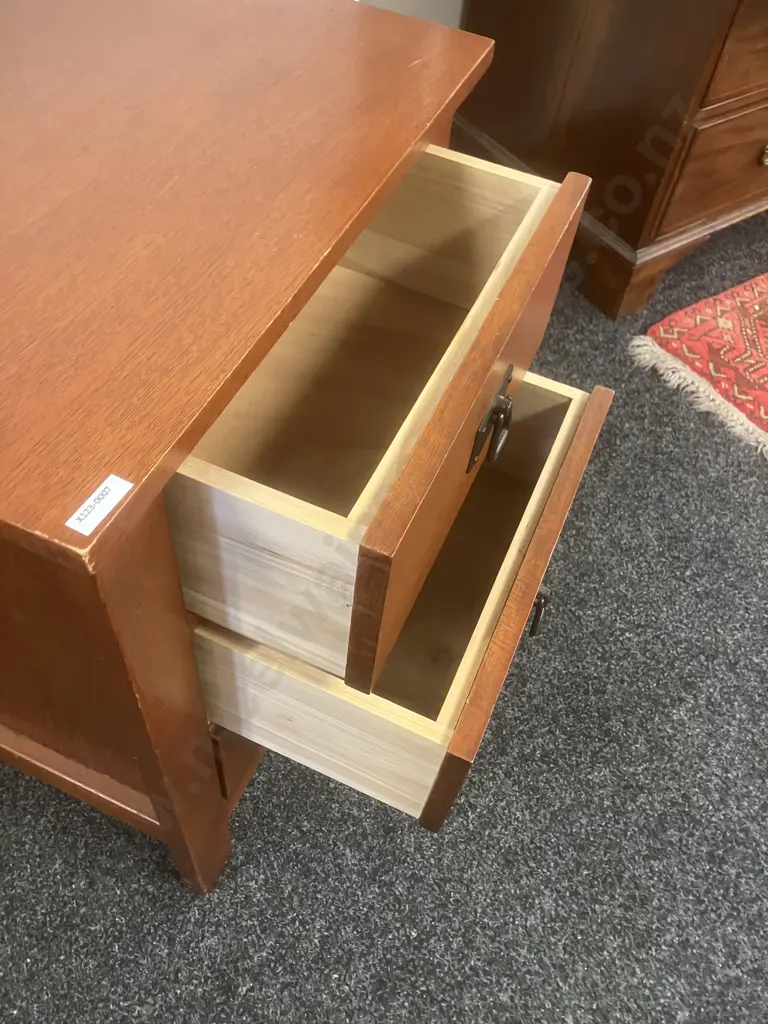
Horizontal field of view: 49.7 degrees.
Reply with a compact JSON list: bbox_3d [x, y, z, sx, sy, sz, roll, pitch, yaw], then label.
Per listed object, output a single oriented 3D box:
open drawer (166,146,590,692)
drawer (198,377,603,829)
[{"bbox_3d":[-0.095,-0.135,0.618,0.370,0.164,0.384,22,55,10],"label":"open drawer"},{"bbox_3d":[-0.040,0.009,0.760,0.370,0.166,0.384,22,55,10],"label":"drawer"}]

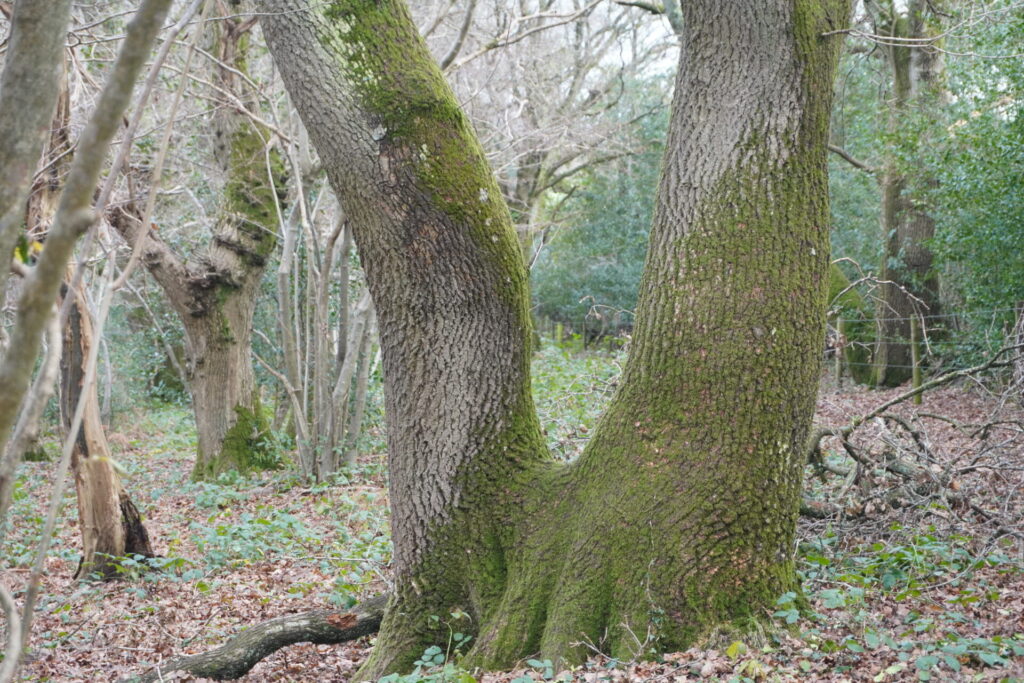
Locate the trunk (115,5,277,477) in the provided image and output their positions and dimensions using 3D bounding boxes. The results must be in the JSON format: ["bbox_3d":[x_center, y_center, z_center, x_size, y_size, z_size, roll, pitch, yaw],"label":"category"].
[{"bbox_3d":[-2.418,-0.741,16.300,1.300,3.600,0.900,0,1,0],"label":"trunk"}]

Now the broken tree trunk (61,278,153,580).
[{"bbox_3d":[-1.934,0.421,10.200,0.450,1.440,0.400,0,1,0],"label":"broken tree trunk"}]

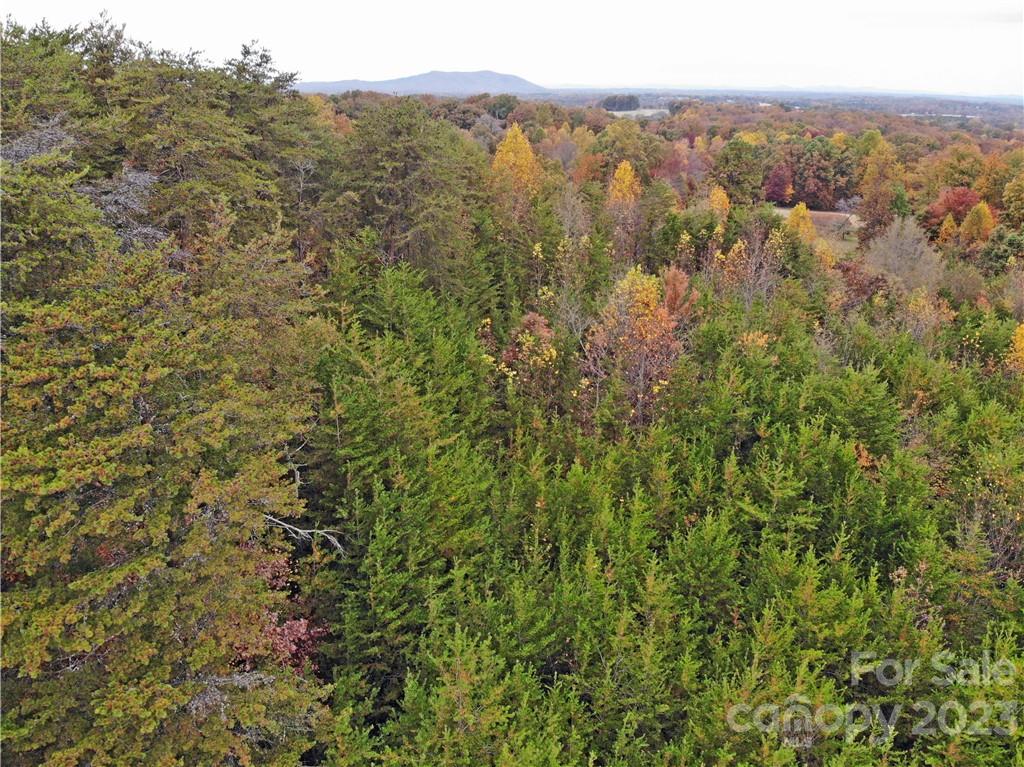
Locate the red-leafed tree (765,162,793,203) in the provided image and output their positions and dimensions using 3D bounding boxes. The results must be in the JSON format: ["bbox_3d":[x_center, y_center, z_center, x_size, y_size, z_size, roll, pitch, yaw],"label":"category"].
[{"bbox_3d":[49.383,-36.898,131.243,5.700,8.200,5.600,9,24,18],"label":"red-leafed tree"}]

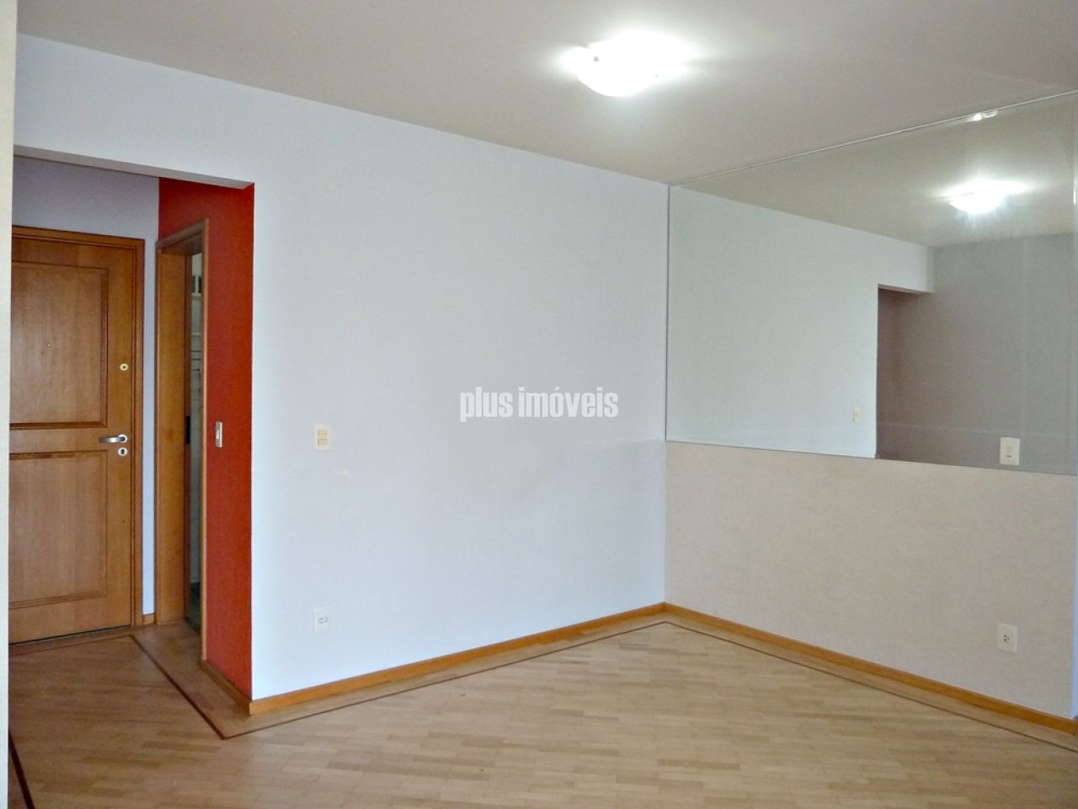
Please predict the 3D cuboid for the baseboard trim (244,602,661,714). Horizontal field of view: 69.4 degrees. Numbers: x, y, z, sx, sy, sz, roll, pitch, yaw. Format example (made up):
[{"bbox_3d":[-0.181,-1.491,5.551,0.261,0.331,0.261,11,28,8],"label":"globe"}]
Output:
[{"bbox_3d":[-0.198,1.258,4.008,2.529,0.064,0.016,0,2,-39],"label":"baseboard trim"}]

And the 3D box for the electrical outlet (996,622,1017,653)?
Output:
[{"bbox_3d":[1.995,0.996,3.321,0.010,0.112,0.074,0,2,-39],"label":"electrical outlet"}]

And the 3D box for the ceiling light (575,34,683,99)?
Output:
[{"bbox_3d":[0.304,-1.192,2.886,0.360,0.120,0.360,0,2,-39],"label":"ceiling light"}]

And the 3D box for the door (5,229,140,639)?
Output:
[{"bbox_3d":[-2.594,0.180,4.128,0.870,2.140,0.060,0,2,-39],"label":"door"}]

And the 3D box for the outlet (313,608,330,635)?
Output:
[{"bbox_3d":[-0.943,0.940,3.391,0.072,0.112,0.010,0,2,-39],"label":"outlet"}]

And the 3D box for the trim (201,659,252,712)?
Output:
[{"bbox_3d":[-1.400,1.252,3.467,0.016,0.064,0.672,0,2,-39],"label":"trim"}]

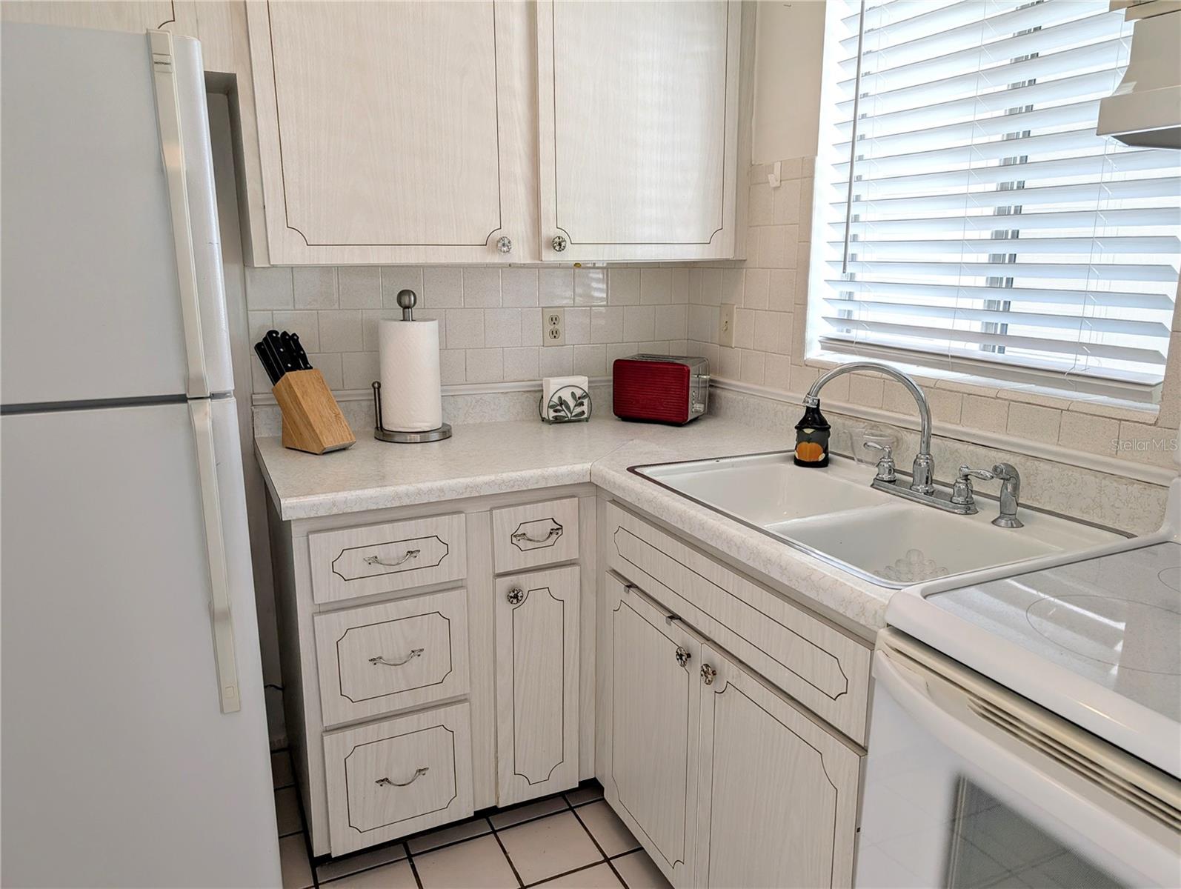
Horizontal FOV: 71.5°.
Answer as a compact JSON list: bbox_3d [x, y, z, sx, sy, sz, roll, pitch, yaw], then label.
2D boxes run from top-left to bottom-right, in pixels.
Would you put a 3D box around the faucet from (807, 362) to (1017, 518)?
[{"bbox_3d":[0.607,-0.021,1.583,0.292,0.257,0.362,-3,13,-15],"label":"faucet"}]

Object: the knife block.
[{"bbox_3d":[-0.679,-0.083,2.009,0.200,0.188,0.087,9,15,36],"label":"knife block"}]

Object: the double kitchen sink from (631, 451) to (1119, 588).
[{"bbox_3d":[0.504,0.193,1.607,0.539,0.191,0.805,-5,13,-25],"label":"double kitchen sink"}]

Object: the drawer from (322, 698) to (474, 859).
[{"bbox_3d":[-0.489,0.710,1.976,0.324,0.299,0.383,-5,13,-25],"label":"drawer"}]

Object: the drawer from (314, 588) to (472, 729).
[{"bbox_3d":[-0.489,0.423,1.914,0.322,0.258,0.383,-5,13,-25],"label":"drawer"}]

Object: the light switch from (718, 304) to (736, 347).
[{"bbox_3d":[0.409,-0.355,2.457,0.013,0.121,0.073,-5,13,-25],"label":"light switch"}]

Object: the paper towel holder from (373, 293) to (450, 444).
[{"bbox_3d":[-0.467,-0.209,2.138,0.199,0.383,0.199,-2,12,-13],"label":"paper towel holder"}]

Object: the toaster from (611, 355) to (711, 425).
[{"bbox_3d":[0.214,-0.162,2.410,0.252,0.182,0.159,7,14,27],"label":"toaster"}]

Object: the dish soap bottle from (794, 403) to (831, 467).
[{"bbox_3d":[0.513,-0.029,1.875,0.077,0.151,0.074,4,13,15],"label":"dish soap bottle"}]

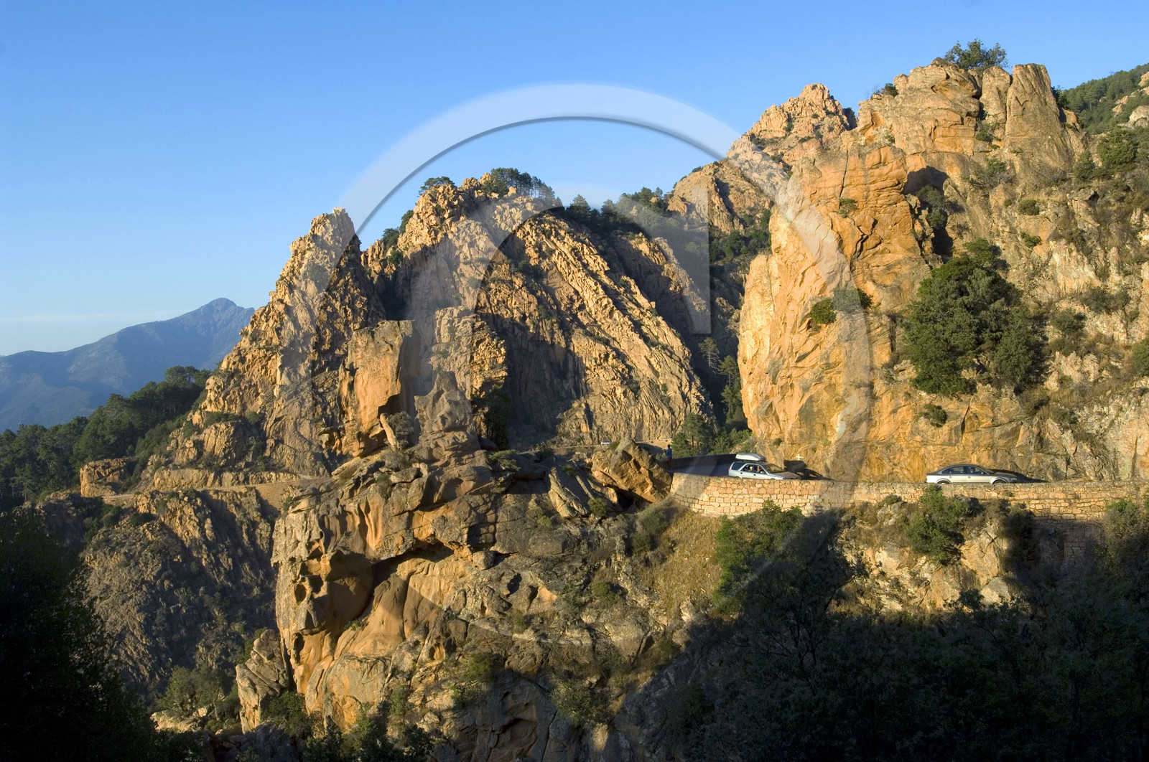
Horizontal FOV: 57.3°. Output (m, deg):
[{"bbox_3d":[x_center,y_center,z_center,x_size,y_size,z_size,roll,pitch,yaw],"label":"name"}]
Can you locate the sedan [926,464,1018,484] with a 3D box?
[{"bbox_3d":[20.600,5.060,54.500,4.700,1.460,1.770,-1,-2,28],"label":"sedan"}]

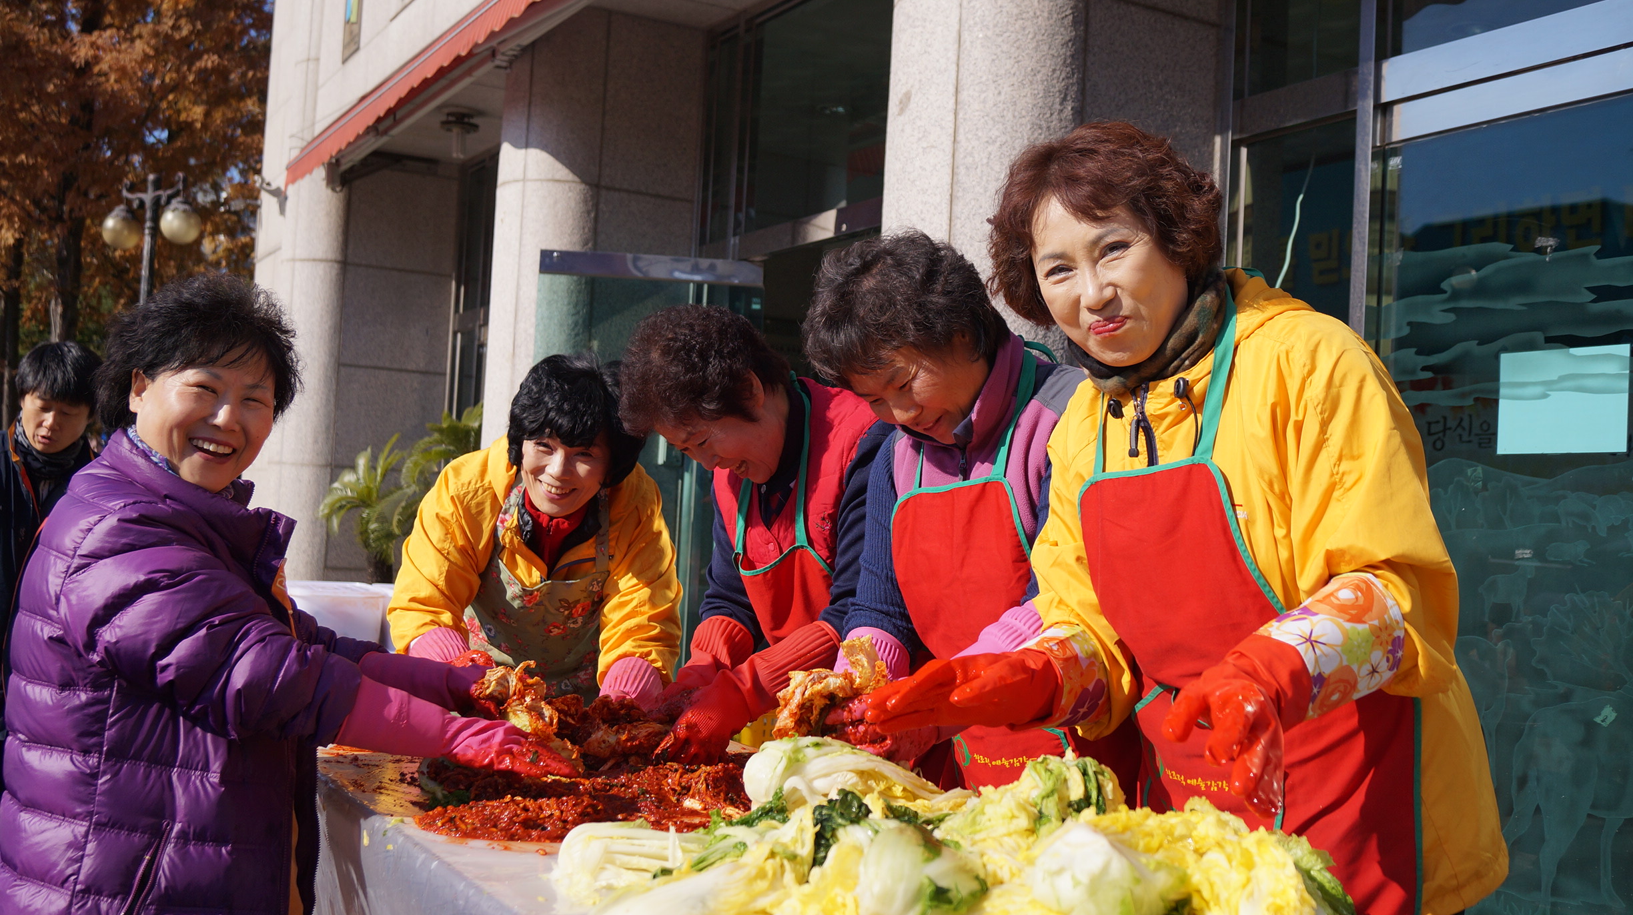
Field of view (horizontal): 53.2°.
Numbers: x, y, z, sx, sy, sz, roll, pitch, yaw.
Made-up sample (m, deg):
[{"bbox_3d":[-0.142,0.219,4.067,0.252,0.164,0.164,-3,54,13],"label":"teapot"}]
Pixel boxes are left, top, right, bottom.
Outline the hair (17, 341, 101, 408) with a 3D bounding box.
[{"bbox_3d":[-1.625,-0.172,3.520,0.175,0.160,0.195,3,-2,-9],"label":"hair"}]

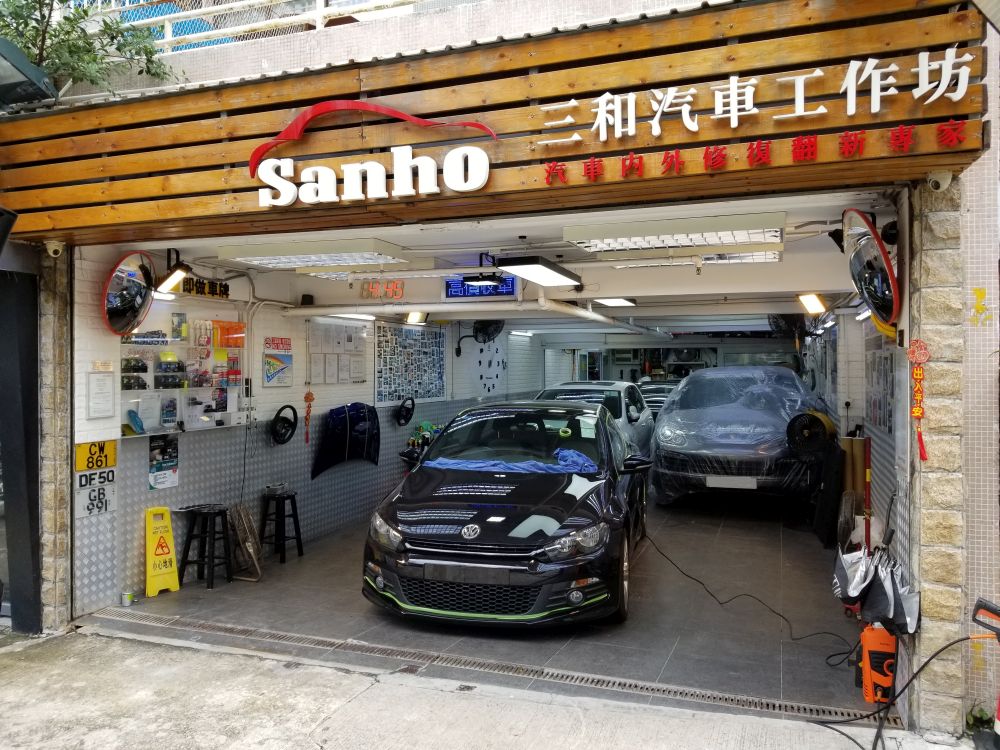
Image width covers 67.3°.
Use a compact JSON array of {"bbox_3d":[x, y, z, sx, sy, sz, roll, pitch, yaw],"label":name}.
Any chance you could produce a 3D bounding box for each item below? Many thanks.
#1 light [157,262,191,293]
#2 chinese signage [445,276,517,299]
[{"bbox_3d":[-2.318,-0.702,5.350,0.220,0.080,0.230,-45,3,-4],"label":"light"},{"bbox_3d":[-0.167,-0.750,6.439,0.700,0.205,0.060,0,0,21],"label":"chinese signage"}]

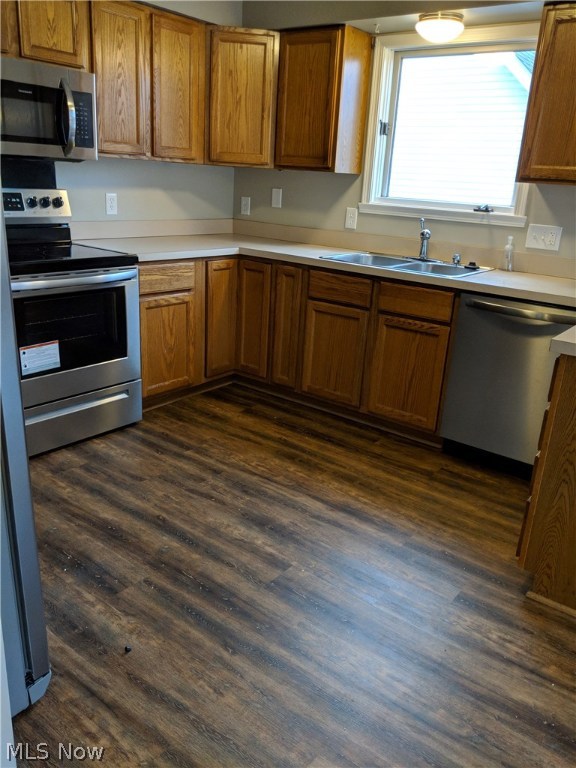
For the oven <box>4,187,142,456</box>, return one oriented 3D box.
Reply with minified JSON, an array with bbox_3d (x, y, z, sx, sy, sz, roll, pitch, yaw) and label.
[{"bbox_3d":[-1.251,-0.334,2.995,0.700,1.200,0.760,17,23,34],"label":"oven"}]

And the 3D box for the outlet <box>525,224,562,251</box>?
[{"bbox_3d":[1.361,-0.779,3.188,0.168,0.120,0.012,17,23,34],"label":"outlet"}]

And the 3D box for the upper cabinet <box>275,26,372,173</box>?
[{"bbox_3d":[0.201,-1.698,3.637,0.458,0.765,0.320,17,23,34],"label":"upper cabinet"}]

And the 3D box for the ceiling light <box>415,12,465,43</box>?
[{"bbox_3d":[0.779,-1.819,3.091,0.250,0.110,0.250,17,23,34],"label":"ceiling light"}]

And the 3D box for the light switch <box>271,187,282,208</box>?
[{"bbox_3d":[-0.079,-1.294,4.180,0.078,0.120,0.012,17,23,34],"label":"light switch"}]

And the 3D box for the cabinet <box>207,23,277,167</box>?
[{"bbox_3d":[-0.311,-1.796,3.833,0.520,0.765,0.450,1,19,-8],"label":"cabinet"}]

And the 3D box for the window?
[{"bbox_3d":[0.906,-1.442,3.375,1.040,0.990,0.100,17,23,34],"label":"window"}]

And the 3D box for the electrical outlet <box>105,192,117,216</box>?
[{"bbox_3d":[-1.056,-1.082,3.606,0.012,0.119,0.077,17,23,34],"label":"electrical outlet"}]

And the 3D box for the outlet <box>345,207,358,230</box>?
[{"bbox_3d":[0.407,-1.066,3.861,0.078,0.122,0.012,17,23,34],"label":"outlet"}]

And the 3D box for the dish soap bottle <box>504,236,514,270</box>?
[{"bbox_3d":[1.212,-0.711,3.273,0.047,0.190,0.045,17,23,34],"label":"dish soap bottle"}]

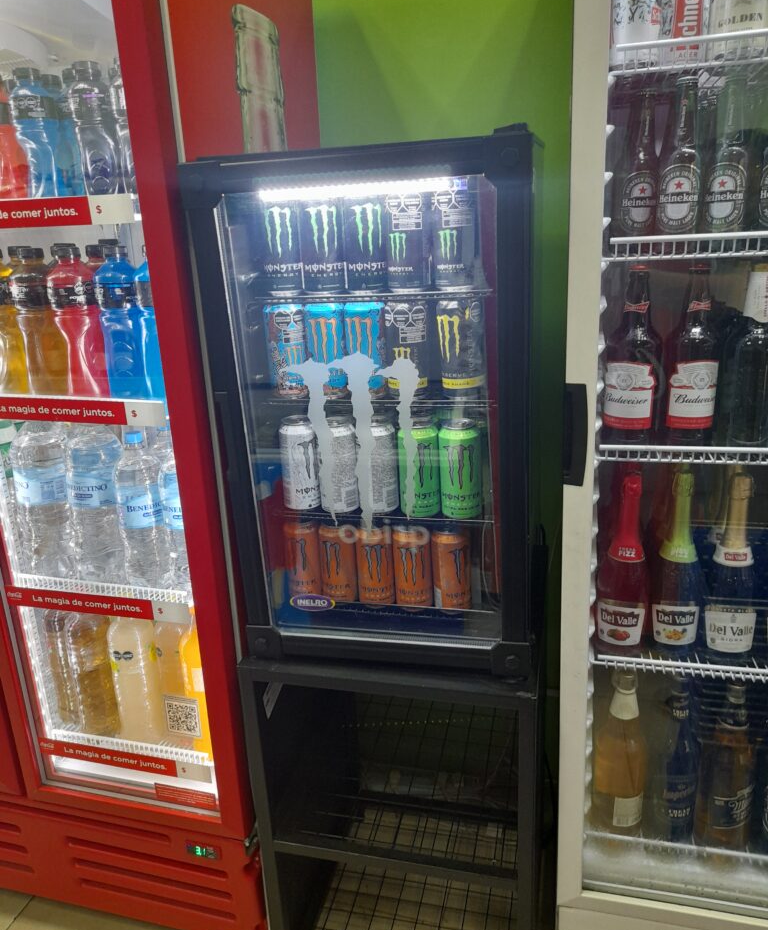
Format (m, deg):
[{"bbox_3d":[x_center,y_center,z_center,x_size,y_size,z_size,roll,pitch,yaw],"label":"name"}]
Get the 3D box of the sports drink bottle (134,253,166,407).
[{"bbox_3d":[-0.381,-0.238,1.290,0.086,0.274,0.086,2,18,16],"label":"sports drink bottle"}]

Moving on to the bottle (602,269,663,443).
[{"bbox_3d":[0.390,-0.164,1.155,0.084,0.287,0.084,2,18,15],"label":"bottle"}]

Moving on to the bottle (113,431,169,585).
[{"bbox_3d":[-0.458,0.089,1.423,0.088,0.316,0.088,2,18,16],"label":"bottle"}]

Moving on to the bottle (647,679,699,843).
[{"bbox_3d":[0.528,0.529,1.347,0.086,0.309,0.086,2,18,15],"label":"bottle"}]

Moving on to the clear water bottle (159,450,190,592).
[{"bbox_3d":[-0.374,0.094,1.394,0.088,0.316,0.088,2,18,16],"label":"clear water bottle"}]

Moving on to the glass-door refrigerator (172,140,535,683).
[{"bbox_3d":[0.028,-0.125,1.425,0.527,0.864,0.530,1,18,13],"label":"glass-door refrigerator"}]

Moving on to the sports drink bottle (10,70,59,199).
[{"bbox_3d":[-0.580,-0.544,1.244,0.069,0.222,0.069,2,18,16],"label":"sports drink bottle"}]

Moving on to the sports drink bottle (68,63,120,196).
[{"bbox_3d":[-0.495,-0.546,1.248,0.067,0.228,0.067,2,18,16],"label":"sports drink bottle"}]

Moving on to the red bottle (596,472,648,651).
[{"bbox_3d":[0.410,0.166,1.258,0.084,0.323,0.084,2,18,15],"label":"red bottle"}]

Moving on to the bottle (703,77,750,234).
[{"bbox_3d":[0.483,-0.416,1.034,0.061,0.232,0.061,2,18,15],"label":"bottle"}]

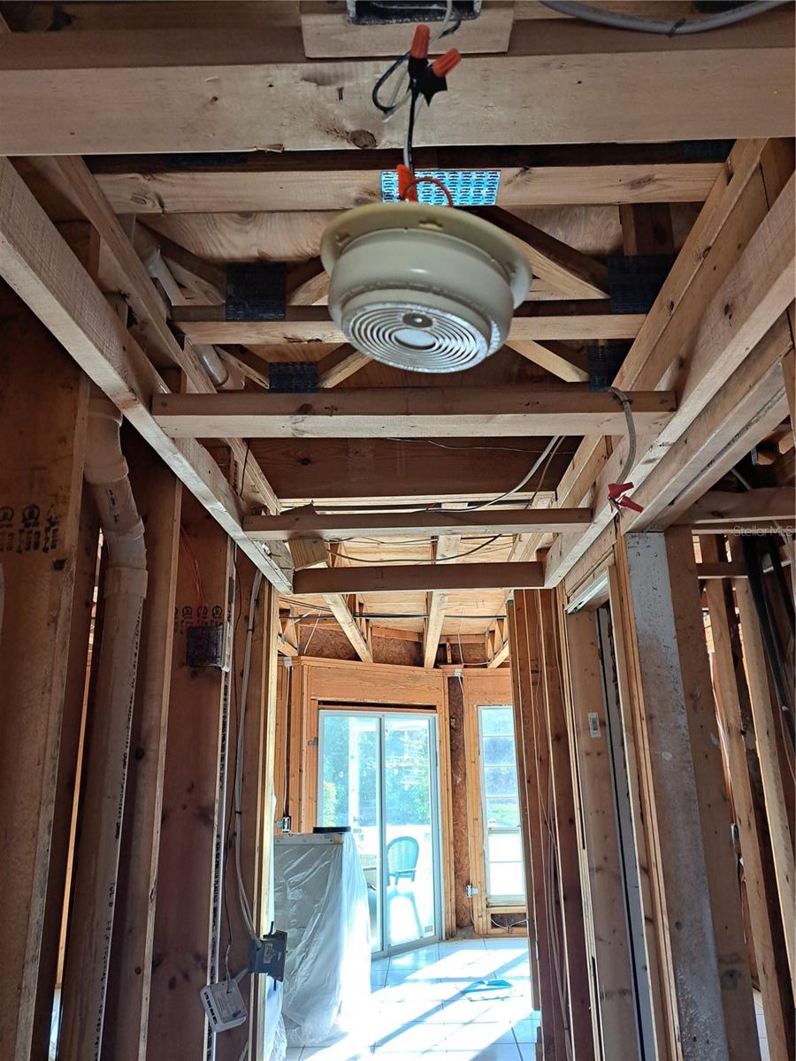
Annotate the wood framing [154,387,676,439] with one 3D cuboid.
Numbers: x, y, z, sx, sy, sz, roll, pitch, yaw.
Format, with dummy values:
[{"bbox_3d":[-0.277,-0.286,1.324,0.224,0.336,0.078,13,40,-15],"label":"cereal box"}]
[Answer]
[{"bbox_3d":[0.023,-0.186,1.192,0.815,0.038,0.089,0,-17,-1],"label":"wood framing"}]

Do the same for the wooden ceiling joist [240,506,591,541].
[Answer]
[{"bbox_3d":[0.048,-0.013,1.775,0.818,0.038,0.089,-1,-17,1],"label":"wooden ceiling joist"}]

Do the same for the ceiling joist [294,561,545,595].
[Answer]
[{"bbox_3d":[0.067,0.164,2.458,0.818,0.089,0.038,-1,-17,1],"label":"ceiling joist"}]

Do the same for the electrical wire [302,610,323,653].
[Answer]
[{"bbox_3d":[-0.757,0.885,6.440,0.160,0.370,0.060,-1,-17,1],"label":"electrical wire"}]

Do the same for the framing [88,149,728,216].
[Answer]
[{"bbox_3d":[0.017,-0.529,1.111,0.945,0.038,0.089,-1,-17,1],"label":"framing"}]

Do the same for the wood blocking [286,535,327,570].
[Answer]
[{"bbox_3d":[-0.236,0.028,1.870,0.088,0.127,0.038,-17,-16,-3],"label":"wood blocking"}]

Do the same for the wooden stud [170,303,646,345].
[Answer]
[{"bbox_3d":[0.029,-0.418,1.483,0.945,0.038,0.089,-1,-17,0],"label":"wooden stud"}]

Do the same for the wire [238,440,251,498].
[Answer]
[{"bbox_3d":[-0.406,-0.165,1.951,0.020,0.190,0.030,-1,-17,1],"label":"wire"}]

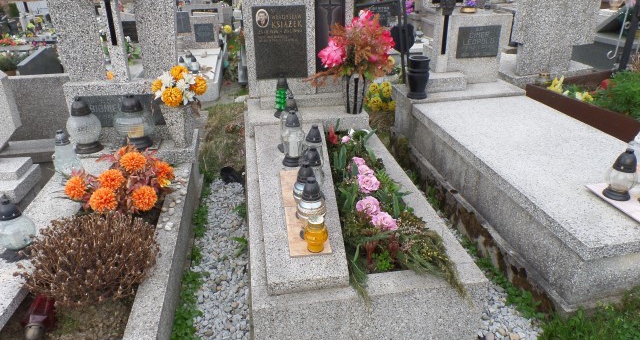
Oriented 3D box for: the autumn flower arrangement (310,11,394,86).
[{"bbox_3d":[0.213,-0.837,2.881,0.530,0.450,0.420,-5,26,-8],"label":"autumn flower arrangement"}]

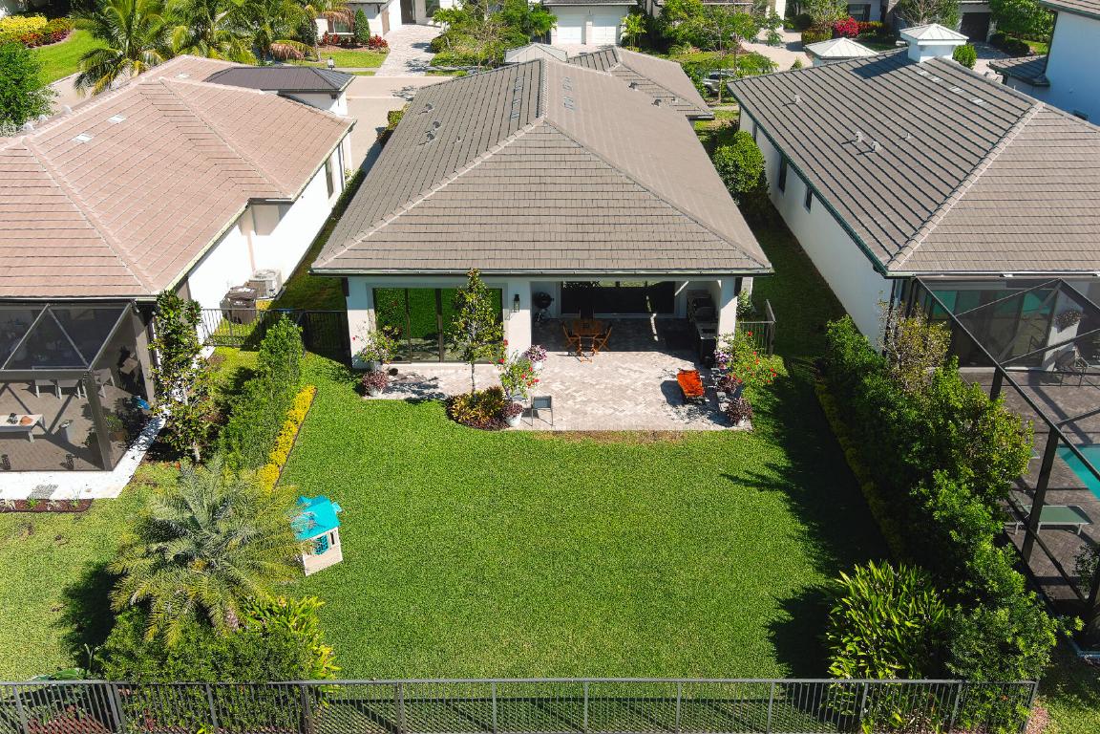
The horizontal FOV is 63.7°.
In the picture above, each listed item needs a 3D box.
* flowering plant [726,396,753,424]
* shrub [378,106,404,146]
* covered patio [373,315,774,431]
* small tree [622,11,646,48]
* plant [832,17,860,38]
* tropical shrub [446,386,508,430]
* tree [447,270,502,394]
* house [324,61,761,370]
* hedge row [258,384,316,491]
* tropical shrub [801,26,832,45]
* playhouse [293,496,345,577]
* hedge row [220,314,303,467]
[{"bbox_3d":[4.909,1.060,23.064,0.720,0.720,0.700,0,29,0],"label":"flowering plant"},{"bbox_3d":[-8.700,-13.979,49.739,1.900,1.600,3.000,0,29,0],"label":"shrub"},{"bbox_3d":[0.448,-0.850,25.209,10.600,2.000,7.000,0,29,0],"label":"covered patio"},{"bbox_3d":[6.987,-27.804,73.386,2.100,2.951,2.100,0,29,0],"label":"small tree"},{"bbox_3d":[26.514,-30.282,78.912,2.350,1.948,2.000,0,29,0],"label":"plant"},{"bbox_3d":[-1.896,0.970,23.299,1.500,0.650,1.350,0,29,0],"label":"tropical shrub"},{"bbox_3d":[-2.012,-0.951,23.784,1.500,3.550,1.500,0,29,0],"label":"tree"},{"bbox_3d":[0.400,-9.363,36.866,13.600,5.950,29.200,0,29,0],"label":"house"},{"bbox_3d":[-6.780,1.625,22.714,0.550,0.400,4.800,0,29,0],"label":"hedge row"},{"bbox_3d":[22.456,-27.893,74.817,2.500,1.600,2.200,0,29,0],"label":"tropical shrub"},{"bbox_3d":[-4.970,3.466,18.510,1.000,1.240,1.150,-20,35,-32],"label":"playhouse"},{"bbox_3d":[-7.450,0.727,22.789,1.000,1.900,5.200,0,29,0],"label":"hedge row"}]

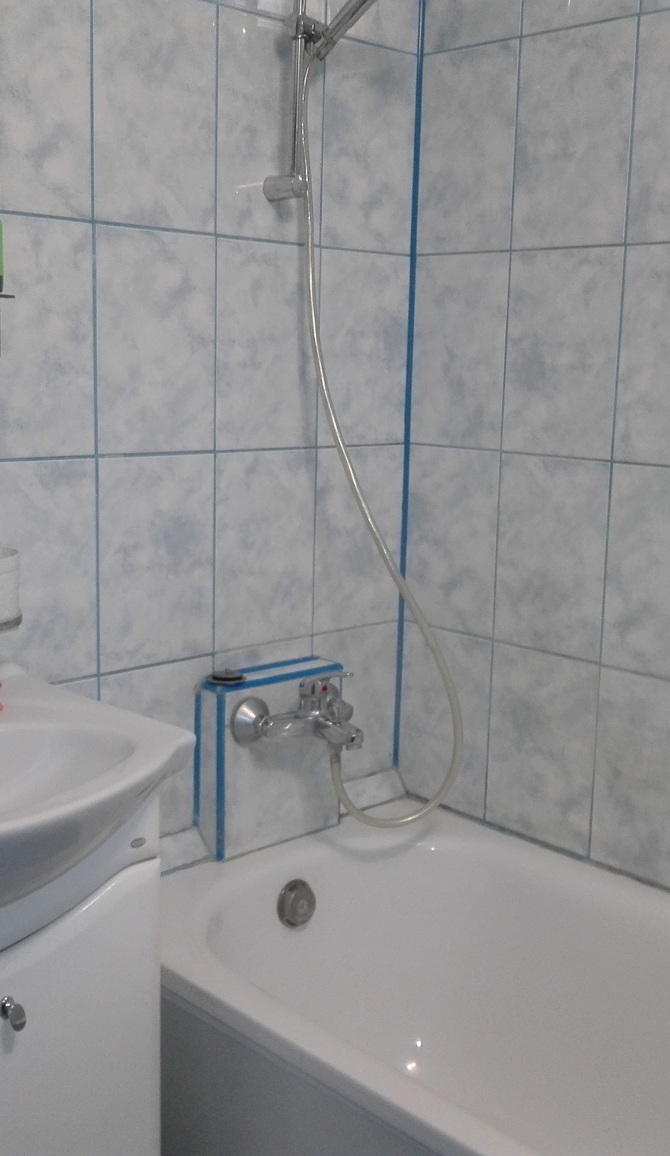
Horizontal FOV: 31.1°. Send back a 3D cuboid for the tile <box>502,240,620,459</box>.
[{"bbox_3d":[0.337,-0.332,1.780,0.010,0.300,0.200,-8,14,-43],"label":"tile"}]

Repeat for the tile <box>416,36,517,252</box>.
[{"bbox_3d":[0.205,-0.658,1.868,0.010,0.300,0.200,-8,14,-43],"label":"tile"}]

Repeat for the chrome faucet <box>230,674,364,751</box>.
[{"bbox_3d":[-0.014,0.188,1.772,0.220,0.125,0.165,-8,14,-43],"label":"chrome faucet"}]

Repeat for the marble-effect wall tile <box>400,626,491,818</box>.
[{"bbox_3d":[0.186,0.236,2.049,0.010,0.300,0.200,-8,14,-43],"label":"marble-effect wall tile"}]

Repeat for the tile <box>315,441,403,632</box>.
[{"bbox_3d":[0.040,-0.067,1.975,0.200,0.300,0.010,-8,14,-43],"label":"tile"}]

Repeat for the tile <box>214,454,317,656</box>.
[{"bbox_3d":[-0.108,-0.046,1.853,0.200,0.300,0.010,-8,14,-43],"label":"tile"}]

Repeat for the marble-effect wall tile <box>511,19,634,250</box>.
[{"bbox_3d":[0.345,-0.629,1.727,0.010,0.300,0.200,-8,14,-43],"label":"marble-effect wall tile"}]

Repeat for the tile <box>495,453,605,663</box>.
[{"bbox_3d":[0.330,-0.035,1.834,0.010,0.300,0.200,-8,14,-43],"label":"tile"}]

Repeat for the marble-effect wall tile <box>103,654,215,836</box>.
[{"bbox_3d":[-0.259,0.255,1.751,0.200,0.268,0.009,-9,14,-43],"label":"marble-effect wall tile"}]

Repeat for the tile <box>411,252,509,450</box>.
[{"bbox_3d":[0.198,-0.362,1.928,0.009,0.300,0.200,-9,14,-43],"label":"tile"}]

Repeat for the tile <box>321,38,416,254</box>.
[{"bbox_3d":[0.054,-0.666,1.871,0.200,0.300,0.009,-9,14,-43],"label":"tile"}]

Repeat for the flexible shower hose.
[{"bbox_3d":[0.081,-0.173,1.794,0.285,1.120,0.140,-9,14,-43],"label":"flexible shower hose"}]

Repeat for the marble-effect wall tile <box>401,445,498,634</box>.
[{"bbox_3d":[0.192,-0.062,1.984,0.009,0.300,0.200,-9,14,-43],"label":"marble-effect wall tile"}]

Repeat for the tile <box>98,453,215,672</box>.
[{"bbox_3d":[-0.252,-0.025,1.700,0.200,0.300,0.009,-9,14,-43],"label":"tile"}]

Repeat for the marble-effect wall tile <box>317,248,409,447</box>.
[{"bbox_3d":[0.048,-0.368,1.940,0.200,0.300,0.010,-8,14,-43],"label":"marble-effect wall tile"}]

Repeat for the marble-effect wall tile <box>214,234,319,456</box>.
[{"bbox_3d":[-0.100,-0.342,1.781,0.200,0.300,0.010,-8,14,-43],"label":"marble-effect wall tile"}]

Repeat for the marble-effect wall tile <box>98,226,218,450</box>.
[{"bbox_3d":[-0.245,-0.321,1.646,0.200,0.300,0.009,-9,14,-43],"label":"marble-effect wall tile"}]

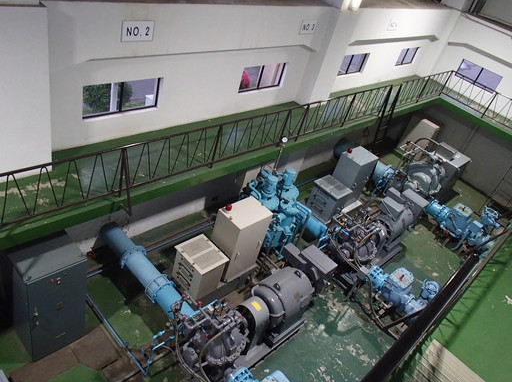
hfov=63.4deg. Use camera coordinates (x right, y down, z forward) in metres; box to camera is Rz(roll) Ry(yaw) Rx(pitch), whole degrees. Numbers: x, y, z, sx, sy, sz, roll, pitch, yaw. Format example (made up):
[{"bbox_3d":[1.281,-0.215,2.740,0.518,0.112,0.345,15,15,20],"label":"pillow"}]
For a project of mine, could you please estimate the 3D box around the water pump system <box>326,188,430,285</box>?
[{"bbox_3d":[3.497,1.234,11.663,1.466,1.073,4.111,38,39,28],"label":"water pump system"}]

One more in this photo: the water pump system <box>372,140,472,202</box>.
[{"bbox_3d":[6.087,-0.540,14.947,1.680,1.501,3.718,38,39,28],"label":"water pump system"}]

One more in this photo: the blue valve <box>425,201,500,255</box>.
[{"bbox_3d":[6.940,0.927,13.635,2.038,0.822,1.680,38,39,28],"label":"blue valve"}]

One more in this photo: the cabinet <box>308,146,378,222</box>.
[{"bbox_3d":[2.680,-0.218,12.487,0.901,1.573,2.159,38,39,28],"label":"cabinet"}]

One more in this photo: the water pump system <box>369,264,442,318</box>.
[{"bbox_3d":[3.545,2.331,10.210,1.359,0.751,1.073,38,39,28],"label":"water pump system"}]

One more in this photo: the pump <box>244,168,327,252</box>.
[{"bbox_3d":[0.822,0.488,11.040,1.716,1.659,1.859,38,39,28],"label":"pump"}]

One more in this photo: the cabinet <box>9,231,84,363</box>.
[{"bbox_3d":[-3.457,1.838,6.979,0.622,1.952,0.922,38,39,28],"label":"cabinet"}]

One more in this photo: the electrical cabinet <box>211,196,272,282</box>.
[{"bbox_3d":[-0.378,1.084,9.290,0.701,1.573,1.001,38,39,28],"label":"electrical cabinet"}]

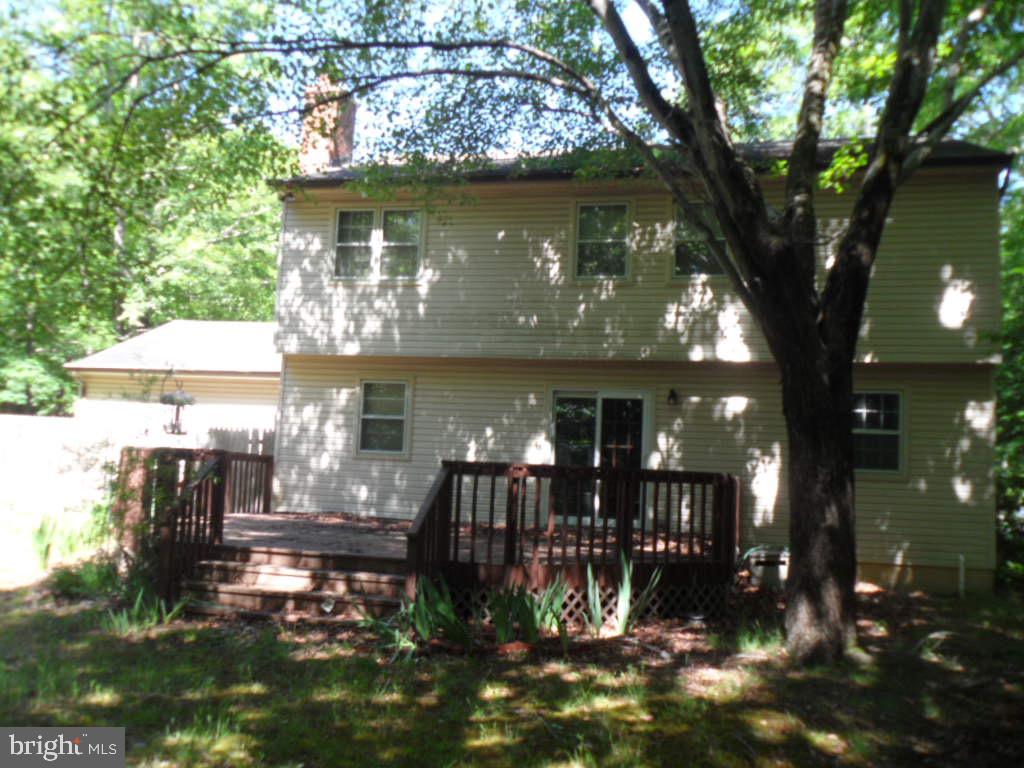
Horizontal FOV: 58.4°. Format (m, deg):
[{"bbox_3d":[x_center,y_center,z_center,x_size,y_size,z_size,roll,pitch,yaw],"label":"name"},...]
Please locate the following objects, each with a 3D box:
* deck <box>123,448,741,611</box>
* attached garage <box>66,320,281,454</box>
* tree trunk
[{"bbox_3d":[-0.835,1.713,11.420,7.150,1.520,5.280,1,-4,13],"label":"deck"},{"bbox_3d":[-5.476,0.650,22.434,6.750,4.440,7.200,1,-4,13],"label":"attached garage"},{"bbox_3d":[2.710,1.070,8.053,0.640,2.580,0.640,1,-4,13],"label":"tree trunk"}]

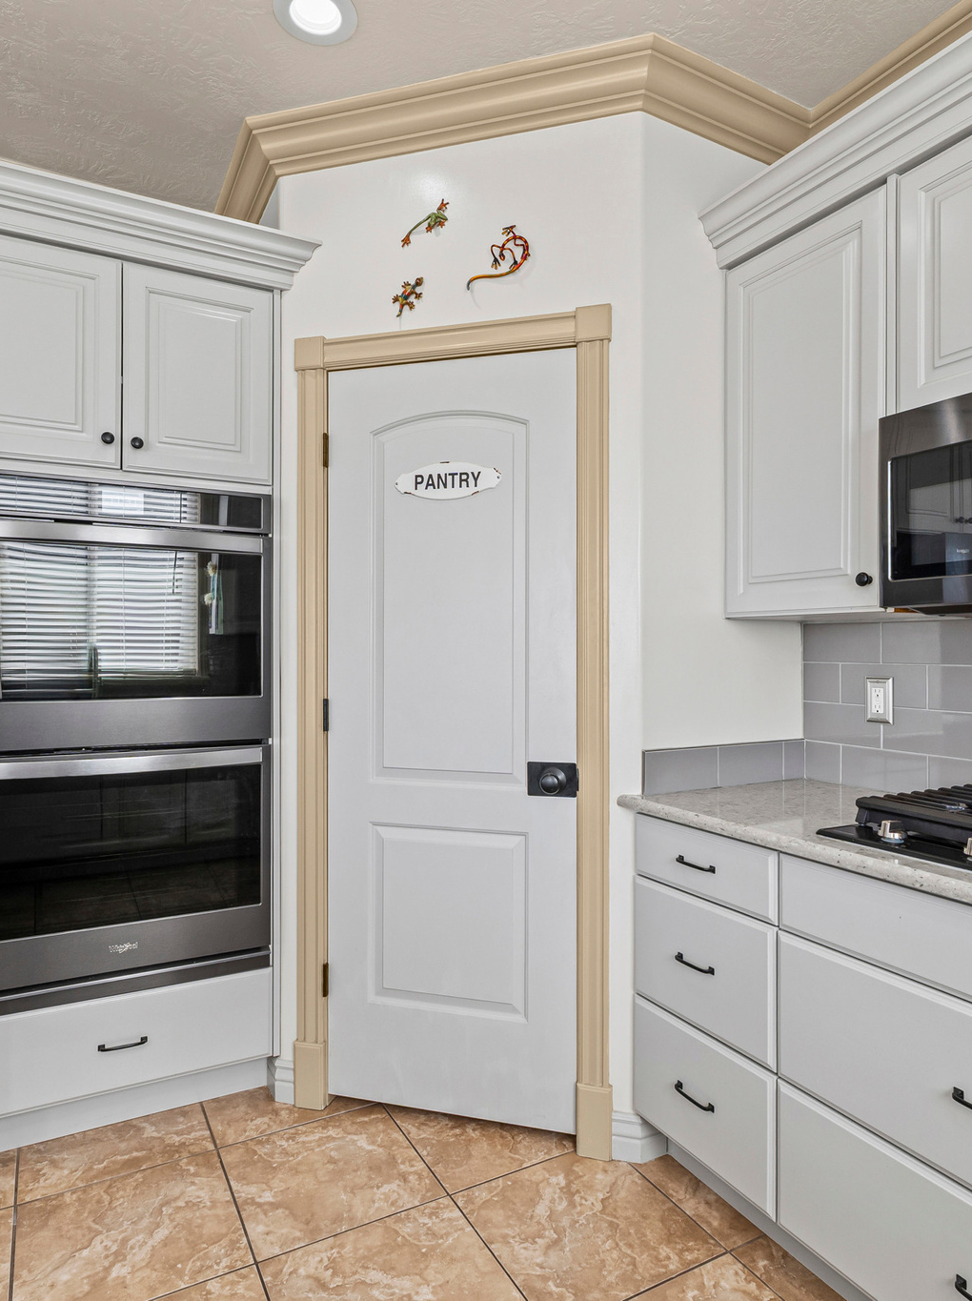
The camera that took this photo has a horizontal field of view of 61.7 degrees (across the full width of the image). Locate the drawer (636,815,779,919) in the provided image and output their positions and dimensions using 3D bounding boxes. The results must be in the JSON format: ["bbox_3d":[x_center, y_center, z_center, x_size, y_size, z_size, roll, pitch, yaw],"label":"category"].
[{"bbox_3d":[0.655,0.478,1.915,0.400,0.148,0.444,0,0,-28],"label":"drawer"}]

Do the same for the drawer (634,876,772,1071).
[{"bbox_3d":[0.677,0.708,1.940,0.450,0.294,0.454,0,0,-28],"label":"drawer"}]

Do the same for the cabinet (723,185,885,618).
[{"bbox_3d":[0.882,-0.542,2.010,0.313,0.909,0.471,0,0,-28],"label":"cabinet"}]

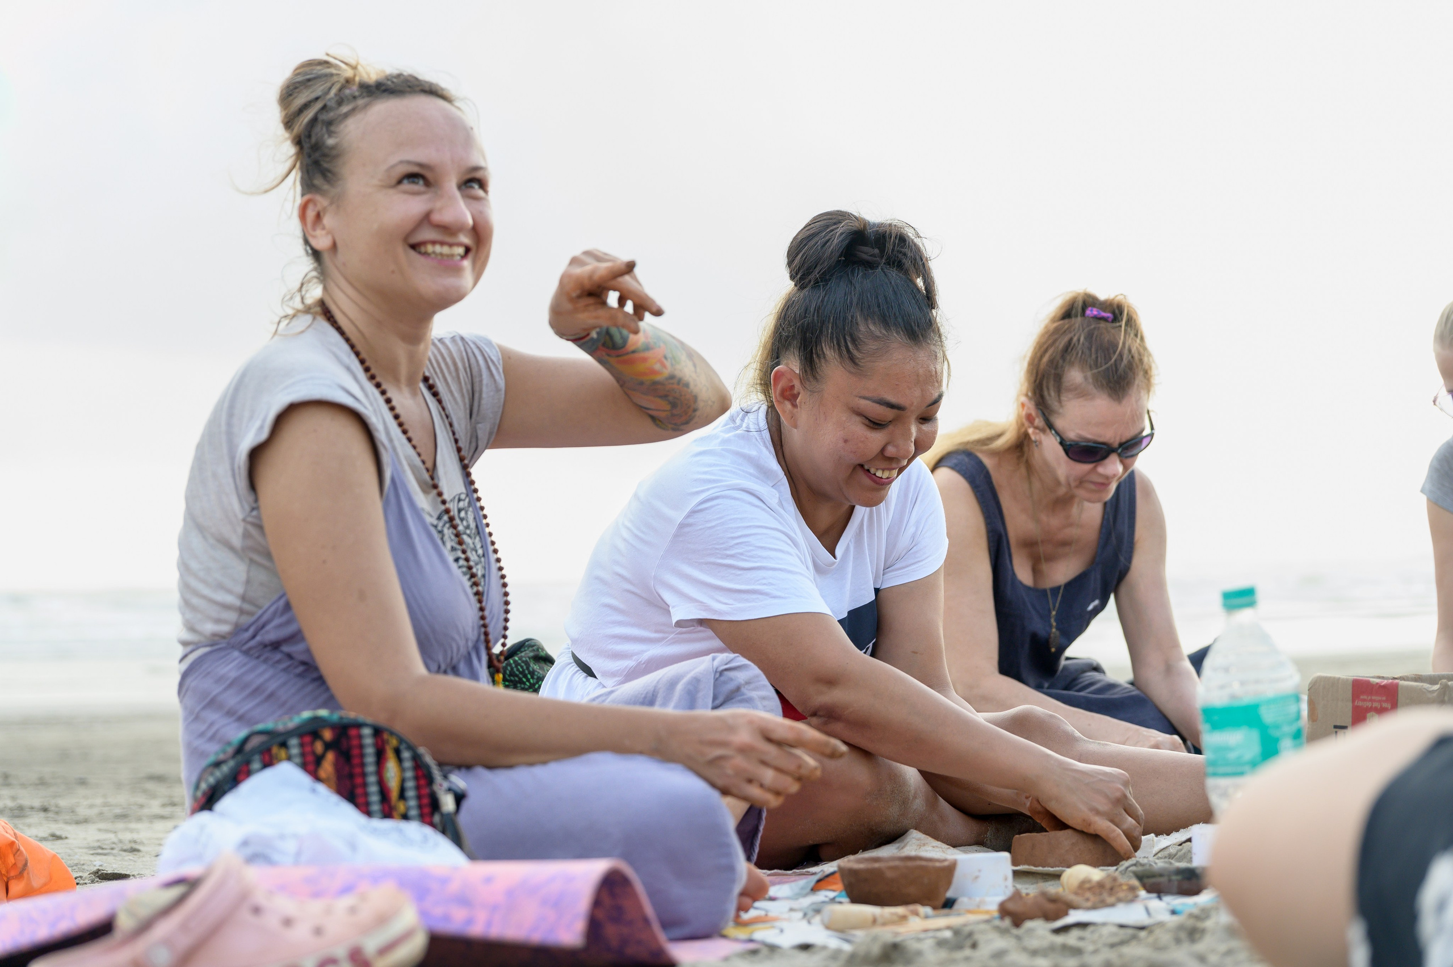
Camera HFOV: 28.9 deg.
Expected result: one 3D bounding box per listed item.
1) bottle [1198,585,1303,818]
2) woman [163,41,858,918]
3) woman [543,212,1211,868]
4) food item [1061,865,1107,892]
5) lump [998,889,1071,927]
[{"bbox_3d":[0.447,0.222,2.356,0.081,0.270,0.081,-8,-2,11],"label":"bottle"},{"bbox_3d":[-0.158,-0.005,2.663,0.660,0.797,0.600,-2,-2,22],"label":"woman"},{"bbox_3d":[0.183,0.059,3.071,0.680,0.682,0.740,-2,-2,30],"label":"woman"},{"bbox_3d":[0.331,0.367,2.620,0.043,0.027,0.036,-1,-2,-11],"label":"food item"},{"bbox_3d":[0.265,0.365,2.430,0.061,0.031,0.045,-1,-2,-17],"label":"lump"}]

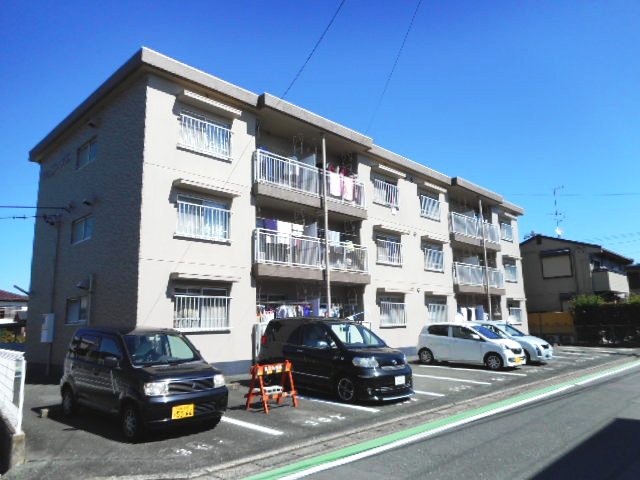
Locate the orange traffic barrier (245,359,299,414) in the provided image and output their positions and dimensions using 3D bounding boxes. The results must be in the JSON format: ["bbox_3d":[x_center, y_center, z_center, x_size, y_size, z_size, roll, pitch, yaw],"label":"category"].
[{"bbox_3d":[-0.922,2.895,9.190,0.550,0.890,0.830,-12,-15,42],"label":"orange traffic barrier"}]

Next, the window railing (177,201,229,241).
[{"bbox_3d":[-3.482,-0.530,13.997,0.150,1.040,1.920,-12,-15,42],"label":"window railing"}]

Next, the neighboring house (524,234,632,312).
[{"bbox_3d":[19.519,3.757,36.534,7.700,7.350,9.800,-12,-15,42],"label":"neighboring house"}]

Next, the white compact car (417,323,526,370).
[{"bbox_3d":[5.370,3.730,16.509,3.405,1.500,1.490,-8,-11,42],"label":"white compact car"}]

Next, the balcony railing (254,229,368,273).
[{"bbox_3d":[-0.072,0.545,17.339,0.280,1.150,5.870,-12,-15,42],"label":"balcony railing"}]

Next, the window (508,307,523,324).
[{"bbox_3d":[12.728,4.919,30.015,0.160,1.123,1.900,-11,-14,43],"label":"window"}]

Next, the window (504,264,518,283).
[{"bbox_3d":[12.651,2.215,30.504,0.160,1.165,1.900,-11,-14,43],"label":"window"}]

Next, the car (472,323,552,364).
[{"bbox_3d":[6.951,4.083,18.637,4.000,1.520,1.680,-8,-12,43],"label":"car"}]

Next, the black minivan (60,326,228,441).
[{"bbox_3d":[-3.249,2.441,8.421,3.410,1.690,1.500,-7,-11,40],"label":"black minivan"}]

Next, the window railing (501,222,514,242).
[{"bbox_3d":[12.746,-0.482,31.375,0.150,1.050,1.930,-12,-15,42],"label":"window railing"}]

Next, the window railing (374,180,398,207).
[{"bbox_3d":[3.057,-2.067,21.188,0.160,1.097,1.880,-11,-14,43],"label":"window railing"}]

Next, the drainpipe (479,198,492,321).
[{"bbox_3d":[9.763,1.739,27.016,0.100,8.500,0.100,-11,-14,43],"label":"drainpipe"}]

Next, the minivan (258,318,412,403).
[{"bbox_3d":[0.243,2.860,11.431,4.000,1.740,1.710,-8,-12,42],"label":"minivan"}]

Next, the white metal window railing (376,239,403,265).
[{"bbox_3d":[3.174,0.613,20.876,0.150,1.050,1.930,-12,-15,42],"label":"white metal window railing"}]

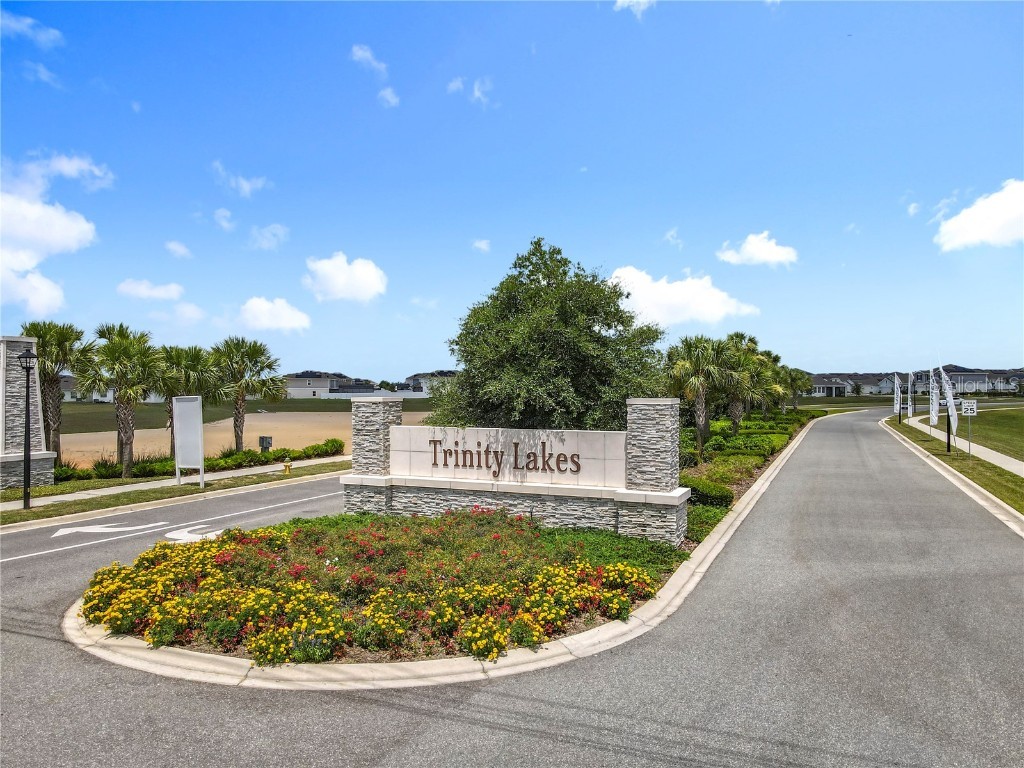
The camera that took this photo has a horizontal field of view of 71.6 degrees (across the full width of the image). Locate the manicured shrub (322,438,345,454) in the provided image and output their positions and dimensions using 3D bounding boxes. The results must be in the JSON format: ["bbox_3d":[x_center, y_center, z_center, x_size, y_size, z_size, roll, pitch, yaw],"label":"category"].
[{"bbox_3d":[-9.950,3.490,39.700,1.150,0.880,1.100,0,0,0],"label":"manicured shrub"}]

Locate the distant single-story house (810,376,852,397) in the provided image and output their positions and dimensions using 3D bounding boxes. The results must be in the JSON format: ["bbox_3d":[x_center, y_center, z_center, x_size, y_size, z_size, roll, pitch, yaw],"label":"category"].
[{"bbox_3d":[88.200,0.720,196.000,11.500,5.600,13.000,0,0,25],"label":"distant single-story house"}]

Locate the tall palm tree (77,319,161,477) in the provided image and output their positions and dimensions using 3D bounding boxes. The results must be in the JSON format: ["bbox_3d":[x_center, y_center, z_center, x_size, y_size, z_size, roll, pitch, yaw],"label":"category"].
[{"bbox_3d":[-16.100,0.700,29.100,3.400,6.300,3.400,0,0,0],"label":"tall palm tree"}]

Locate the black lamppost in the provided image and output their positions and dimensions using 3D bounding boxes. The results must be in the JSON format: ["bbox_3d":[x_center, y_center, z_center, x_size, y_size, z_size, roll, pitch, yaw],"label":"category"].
[{"bbox_3d":[-14.140,1.306,20.700,0.440,4.650,0.440,0,0,24],"label":"black lamppost"}]

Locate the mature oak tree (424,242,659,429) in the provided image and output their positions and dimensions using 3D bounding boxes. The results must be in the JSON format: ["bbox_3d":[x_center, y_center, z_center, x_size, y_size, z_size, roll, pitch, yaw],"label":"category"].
[{"bbox_3d":[1.060,-0.340,21.900,7.100,8.400,7.000,0,0,0],"label":"mature oak tree"}]

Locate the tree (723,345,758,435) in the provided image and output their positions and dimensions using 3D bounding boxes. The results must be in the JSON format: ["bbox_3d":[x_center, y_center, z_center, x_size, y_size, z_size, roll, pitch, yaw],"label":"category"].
[{"bbox_3d":[15.540,0.512,48.500,2.700,6.400,2.700,0,0,24],"label":"tree"}]

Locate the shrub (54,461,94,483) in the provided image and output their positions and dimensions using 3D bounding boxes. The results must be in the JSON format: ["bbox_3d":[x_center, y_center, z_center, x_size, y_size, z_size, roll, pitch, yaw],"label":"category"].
[{"bbox_3d":[-16.490,3.272,26.700,1.250,0.800,1.100,0,0,24],"label":"shrub"}]

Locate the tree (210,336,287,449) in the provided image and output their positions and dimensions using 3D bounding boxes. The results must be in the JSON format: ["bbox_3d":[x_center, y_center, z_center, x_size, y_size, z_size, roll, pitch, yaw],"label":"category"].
[{"bbox_3d":[-13.100,0.770,35.400,3.600,6.250,3.600,0,0,0],"label":"tree"}]

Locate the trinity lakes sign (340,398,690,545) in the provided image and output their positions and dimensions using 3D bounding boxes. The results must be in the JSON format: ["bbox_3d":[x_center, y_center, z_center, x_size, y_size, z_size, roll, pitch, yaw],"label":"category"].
[{"bbox_3d":[-0.200,1.973,18.000,9.050,3.250,1.450,0,0,24],"label":"trinity lakes sign"}]

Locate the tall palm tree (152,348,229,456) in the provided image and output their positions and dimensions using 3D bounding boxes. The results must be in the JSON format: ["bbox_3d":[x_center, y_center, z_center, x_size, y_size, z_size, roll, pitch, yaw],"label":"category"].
[{"bbox_3d":[-15.450,0.980,34.200,3.500,5.800,3.500,0,0,0],"label":"tall palm tree"}]

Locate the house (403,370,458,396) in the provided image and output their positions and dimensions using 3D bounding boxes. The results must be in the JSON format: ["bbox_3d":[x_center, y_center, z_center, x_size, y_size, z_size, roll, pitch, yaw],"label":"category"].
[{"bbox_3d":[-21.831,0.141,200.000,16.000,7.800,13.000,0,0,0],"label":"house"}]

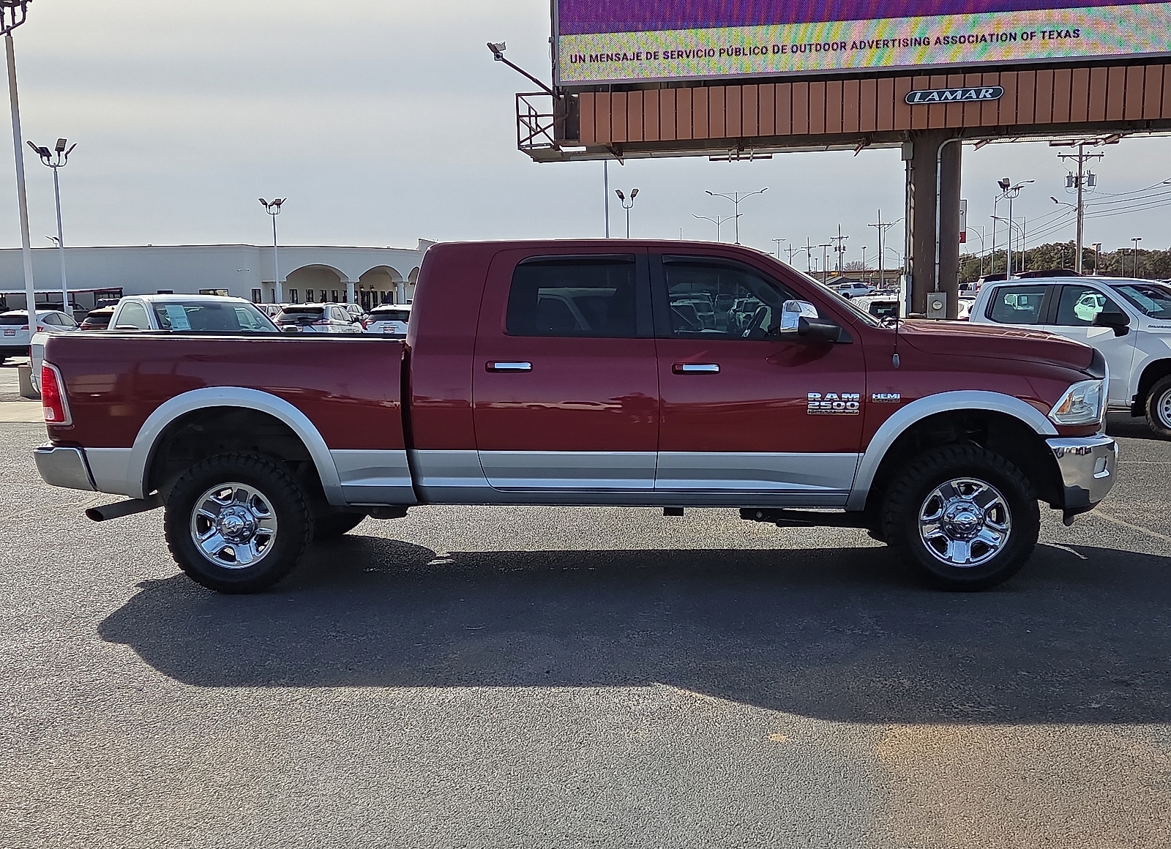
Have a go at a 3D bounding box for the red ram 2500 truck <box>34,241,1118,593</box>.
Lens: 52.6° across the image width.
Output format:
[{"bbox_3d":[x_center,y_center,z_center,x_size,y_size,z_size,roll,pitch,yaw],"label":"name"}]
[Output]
[{"bbox_3d":[-0.024,-0.143,7.503,6.300,1.990,2.100,-1,5,2],"label":"red ram 2500 truck"}]

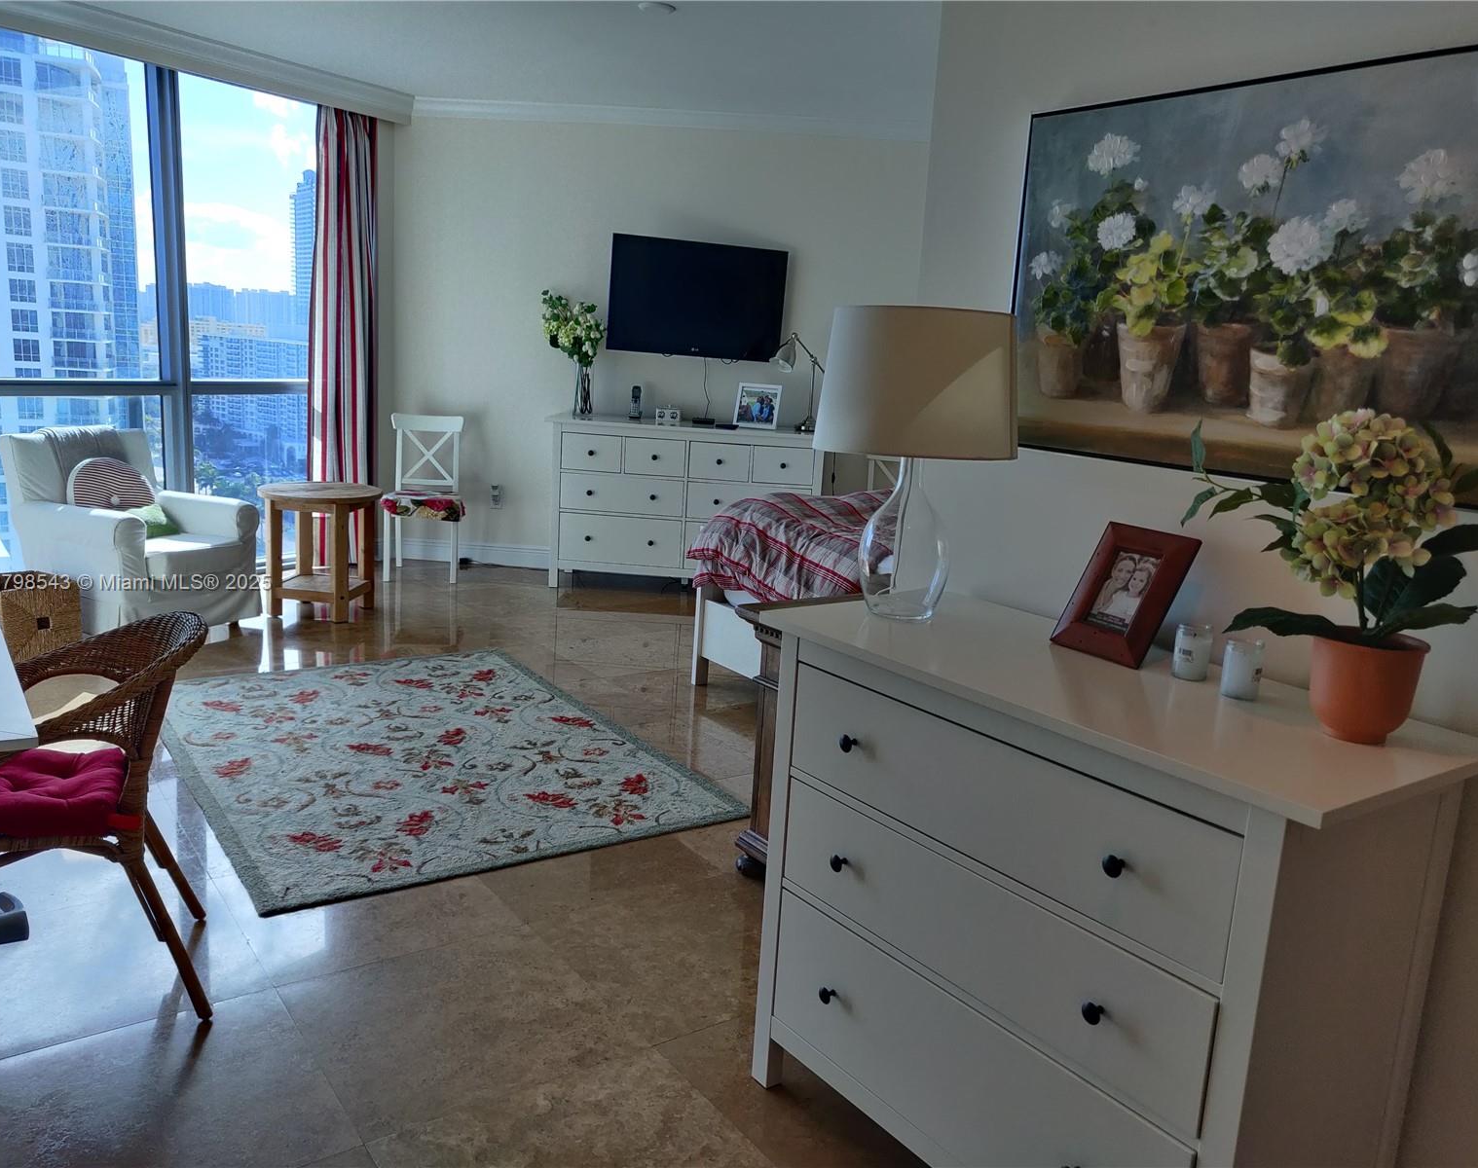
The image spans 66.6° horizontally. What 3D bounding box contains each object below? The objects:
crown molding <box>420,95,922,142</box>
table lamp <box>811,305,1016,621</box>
[{"bbox_3d":[-0.375,-2.749,6.632,3.150,0.110,0.090,4,11,3],"label":"crown molding"},{"bbox_3d":[0.325,-0.215,2.082,0.371,0.561,0.371,3,11,-1],"label":"table lamp"}]

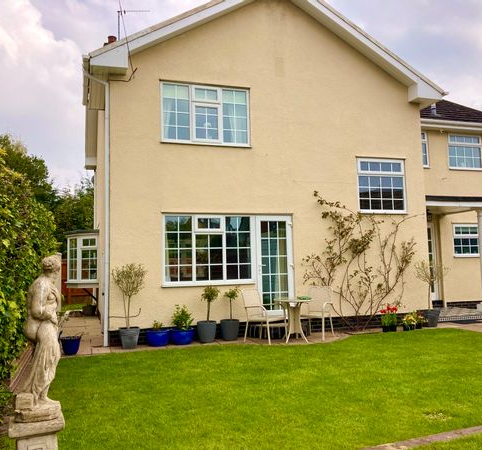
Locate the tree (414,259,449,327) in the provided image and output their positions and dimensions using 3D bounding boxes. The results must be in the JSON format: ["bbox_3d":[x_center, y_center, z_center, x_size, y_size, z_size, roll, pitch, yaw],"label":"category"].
[{"bbox_3d":[4.126,1.479,10.603,0.727,1.443,0.690,0,-6,-18],"label":"tree"}]

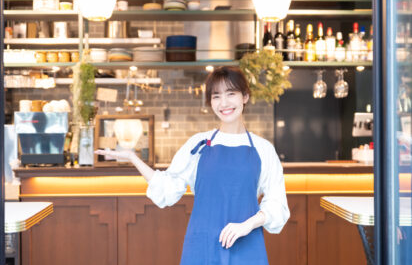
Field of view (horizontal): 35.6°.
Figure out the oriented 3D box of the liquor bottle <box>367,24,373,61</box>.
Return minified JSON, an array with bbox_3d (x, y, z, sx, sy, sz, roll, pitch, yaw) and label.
[{"bbox_3d":[1.269,-0.683,4.917,0.070,0.283,0.070,0,1,-2],"label":"liquor bottle"}]

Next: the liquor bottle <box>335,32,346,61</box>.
[{"bbox_3d":[1.030,-0.654,4.907,0.075,0.228,0.075,0,1,-2],"label":"liquor bottle"}]

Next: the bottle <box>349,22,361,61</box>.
[{"bbox_3d":[1.145,-0.692,4.912,0.080,0.302,0.080,0,1,-2],"label":"bottle"}]

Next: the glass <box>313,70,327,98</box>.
[{"bbox_3d":[0.861,-0.369,4.850,0.096,0.216,0.096,0,1,-2],"label":"glass"}]

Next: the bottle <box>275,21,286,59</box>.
[{"bbox_3d":[0.568,-0.699,4.889,0.074,0.322,0.074,0,1,-2],"label":"bottle"}]

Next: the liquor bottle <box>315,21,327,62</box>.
[{"bbox_3d":[0.878,-0.692,4.901,0.074,0.304,0.074,0,1,-2],"label":"liquor bottle"}]

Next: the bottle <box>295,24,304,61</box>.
[{"bbox_3d":[0.711,-0.682,4.894,0.067,0.287,0.067,0,1,-2],"label":"bottle"}]

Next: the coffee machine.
[{"bbox_3d":[-1.155,0.044,4.700,0.373,0.383,0.460,0,1,-2],"label":"coffee machine"}]

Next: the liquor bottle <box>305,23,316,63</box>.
[{"bbox_3d":[0.798,-0.684,4.898,0.077,0.290,0.077,0,1,-2],"label":"liquor bottle"}]

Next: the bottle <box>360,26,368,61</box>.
[{"bbox_3d":[1.221,-0.682,4.944,0.069,0.275,0.069,0,1,-2],"label":"bottle"}]

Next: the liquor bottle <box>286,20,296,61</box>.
[{"bbox_3d":[0.654,-0.698,4.892,0.070,0.319,0.070,0,1,-2],"label":"liquor bottle"}]

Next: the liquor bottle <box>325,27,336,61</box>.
[{"bbox_3d":[0.954,-0.671,4.904,0.074,0.262,0.074,0,1,-2],"label":"liquor bottle"}]

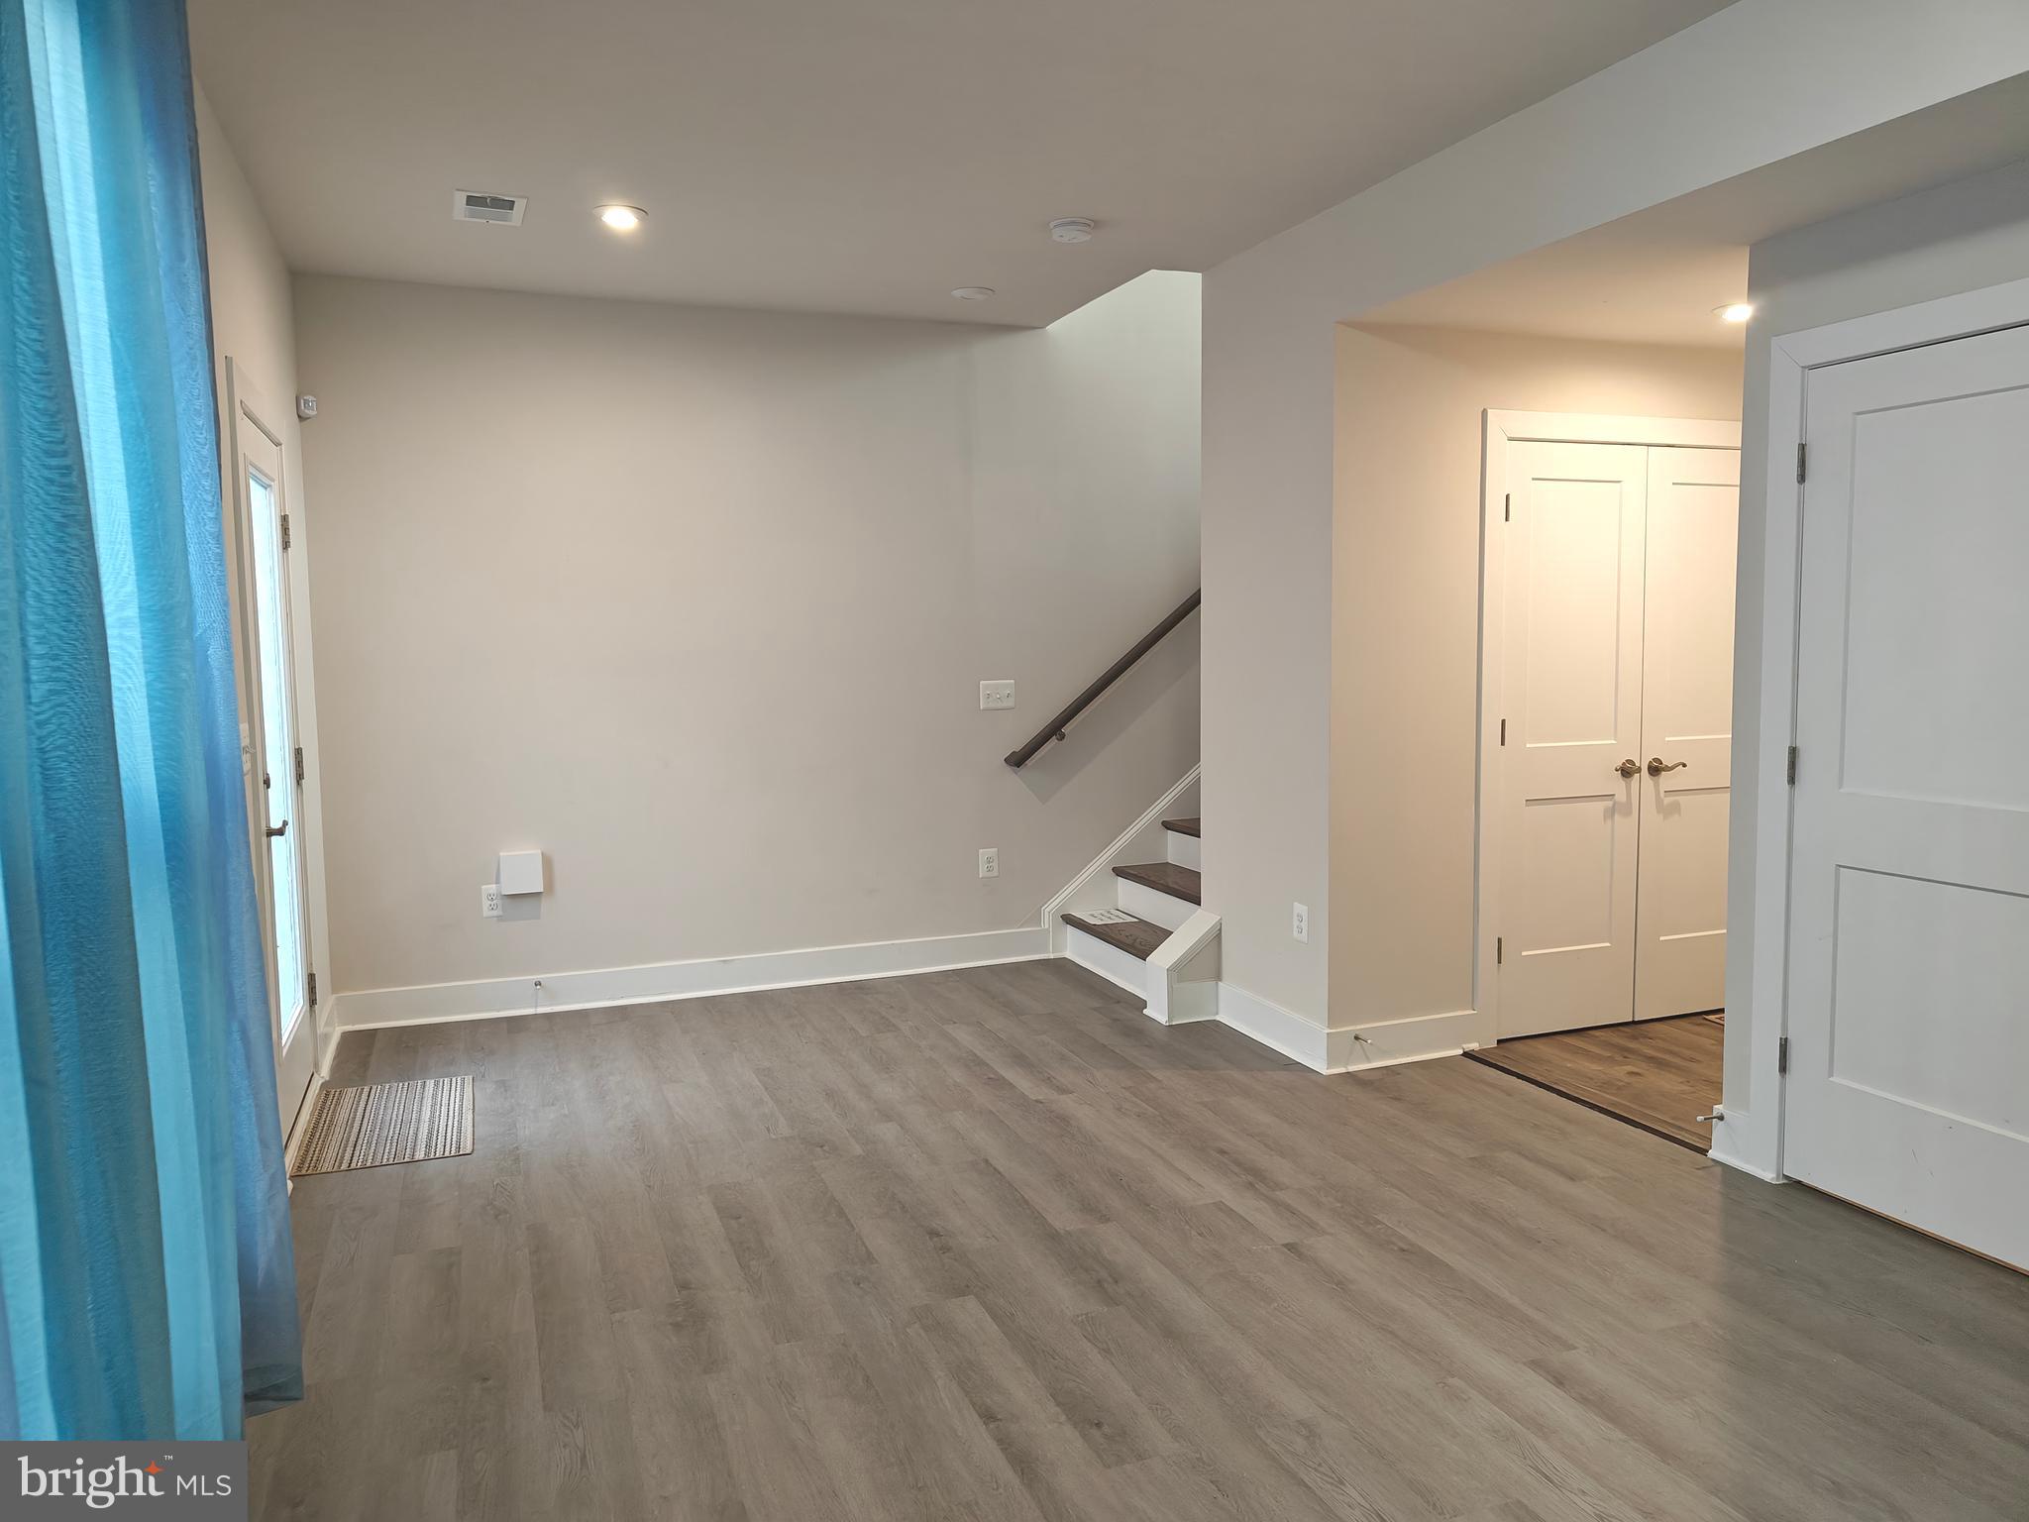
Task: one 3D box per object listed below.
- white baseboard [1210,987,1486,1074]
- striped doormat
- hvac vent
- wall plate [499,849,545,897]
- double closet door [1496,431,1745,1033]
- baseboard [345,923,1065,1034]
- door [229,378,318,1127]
[{"bbox_3d":[1.172,0.900,4.982,0.640,0.141,0.715,-3,5,-21],"label":"white baseboard"},{"bbox_3d":[-1.872,1.077,4.231,0.460,0.010,0.780,-3,5,-21],"label":"striped doormat"},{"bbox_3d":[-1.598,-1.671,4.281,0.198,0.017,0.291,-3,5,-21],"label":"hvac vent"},{"bbox_3d":[-1.894,0.432,5.409,0.154,0.157,0.040,-3,5,-21],"label":"wall plate"},{"bbox_3d":[2.209,-0.078,4.981,1.191,2.038,0.047,-3,5,-21],"label":"double closet door"},{"bbox_3d":[-1.184,0.872,5.725,2.856,0.139,0.025,-3,5,-21],"label":"baseboard"},{"bbox_3d":[-2.186,0.050,4.120,0.054,2.033,0.920,-3,5,-21],"label":"door"}]

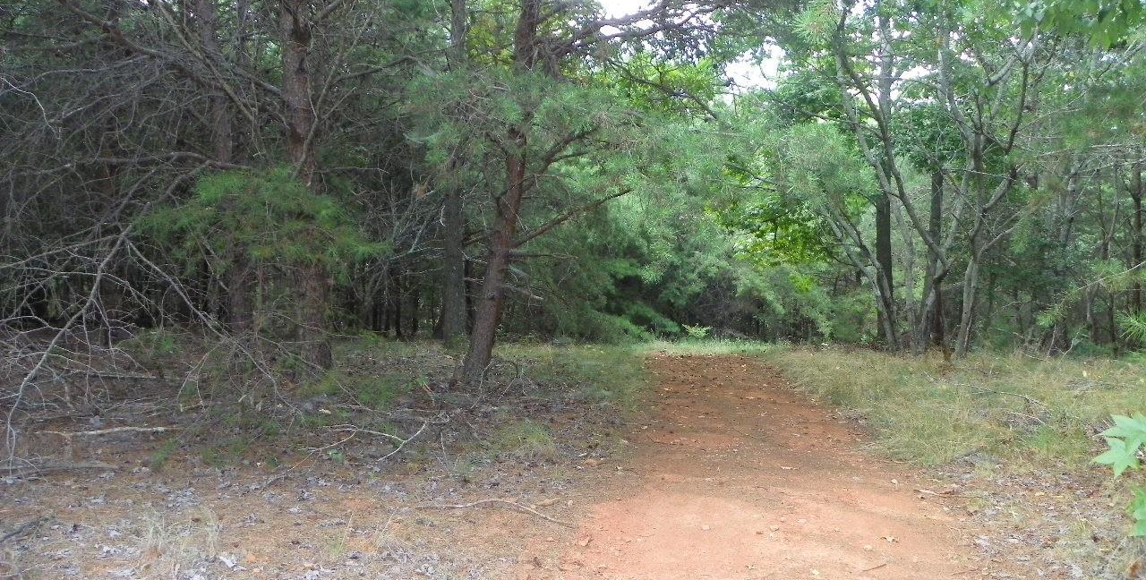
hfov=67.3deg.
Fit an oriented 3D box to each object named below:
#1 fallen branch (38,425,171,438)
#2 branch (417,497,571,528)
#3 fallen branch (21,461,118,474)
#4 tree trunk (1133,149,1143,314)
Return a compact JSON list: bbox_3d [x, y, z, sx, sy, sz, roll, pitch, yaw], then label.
[{"bbox_3d":[-4.325,1.297,7.919,1.160,0.070,0.120,0,2,-4],"label":"fallen branch"},{"bbox_3d":[-0.469,1.379,5.319,1.030,0.050,0.220,1,2,19],"label":"branch"},{"bbox_3d":[-3.809,1.341,6.512,0.700,0.060,0.090,0,2,-2],"label":"fallen branch"},{"bbox_3d":[9.524,-0.988,14.500,0.160,2.800,0.160,0,2,0],"label":"tree trunk"}]

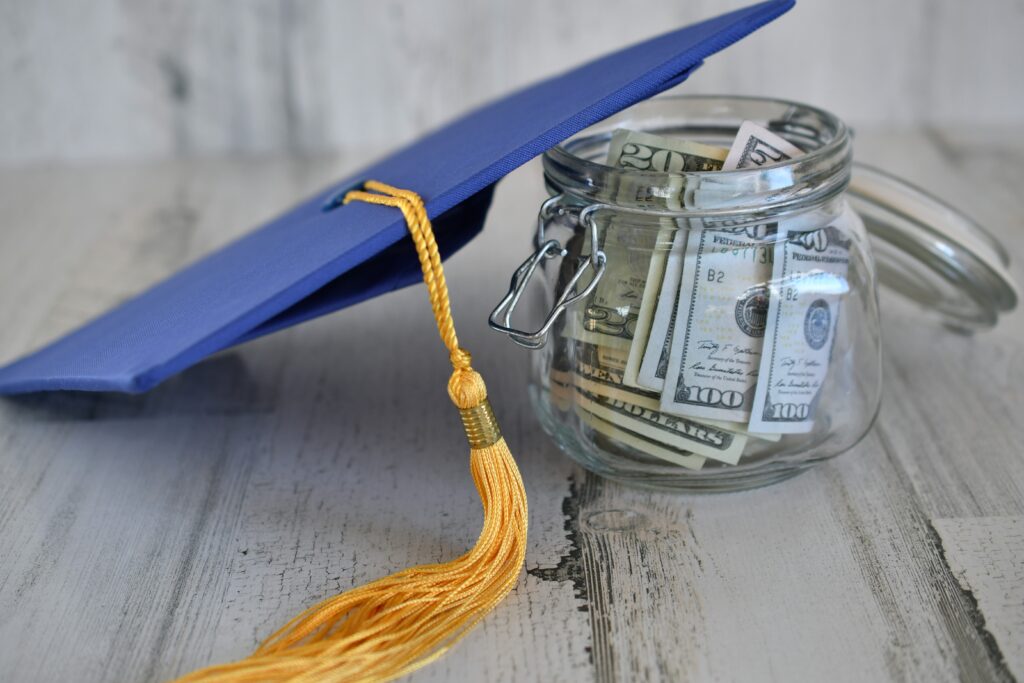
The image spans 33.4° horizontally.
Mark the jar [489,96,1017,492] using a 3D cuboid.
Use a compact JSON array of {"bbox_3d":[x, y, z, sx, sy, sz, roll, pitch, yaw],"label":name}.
[{"bbox_3d":[0.079,-0.022,0.541,0.185,0.100,0.109,-15,25,-29],"label":"jar"}]

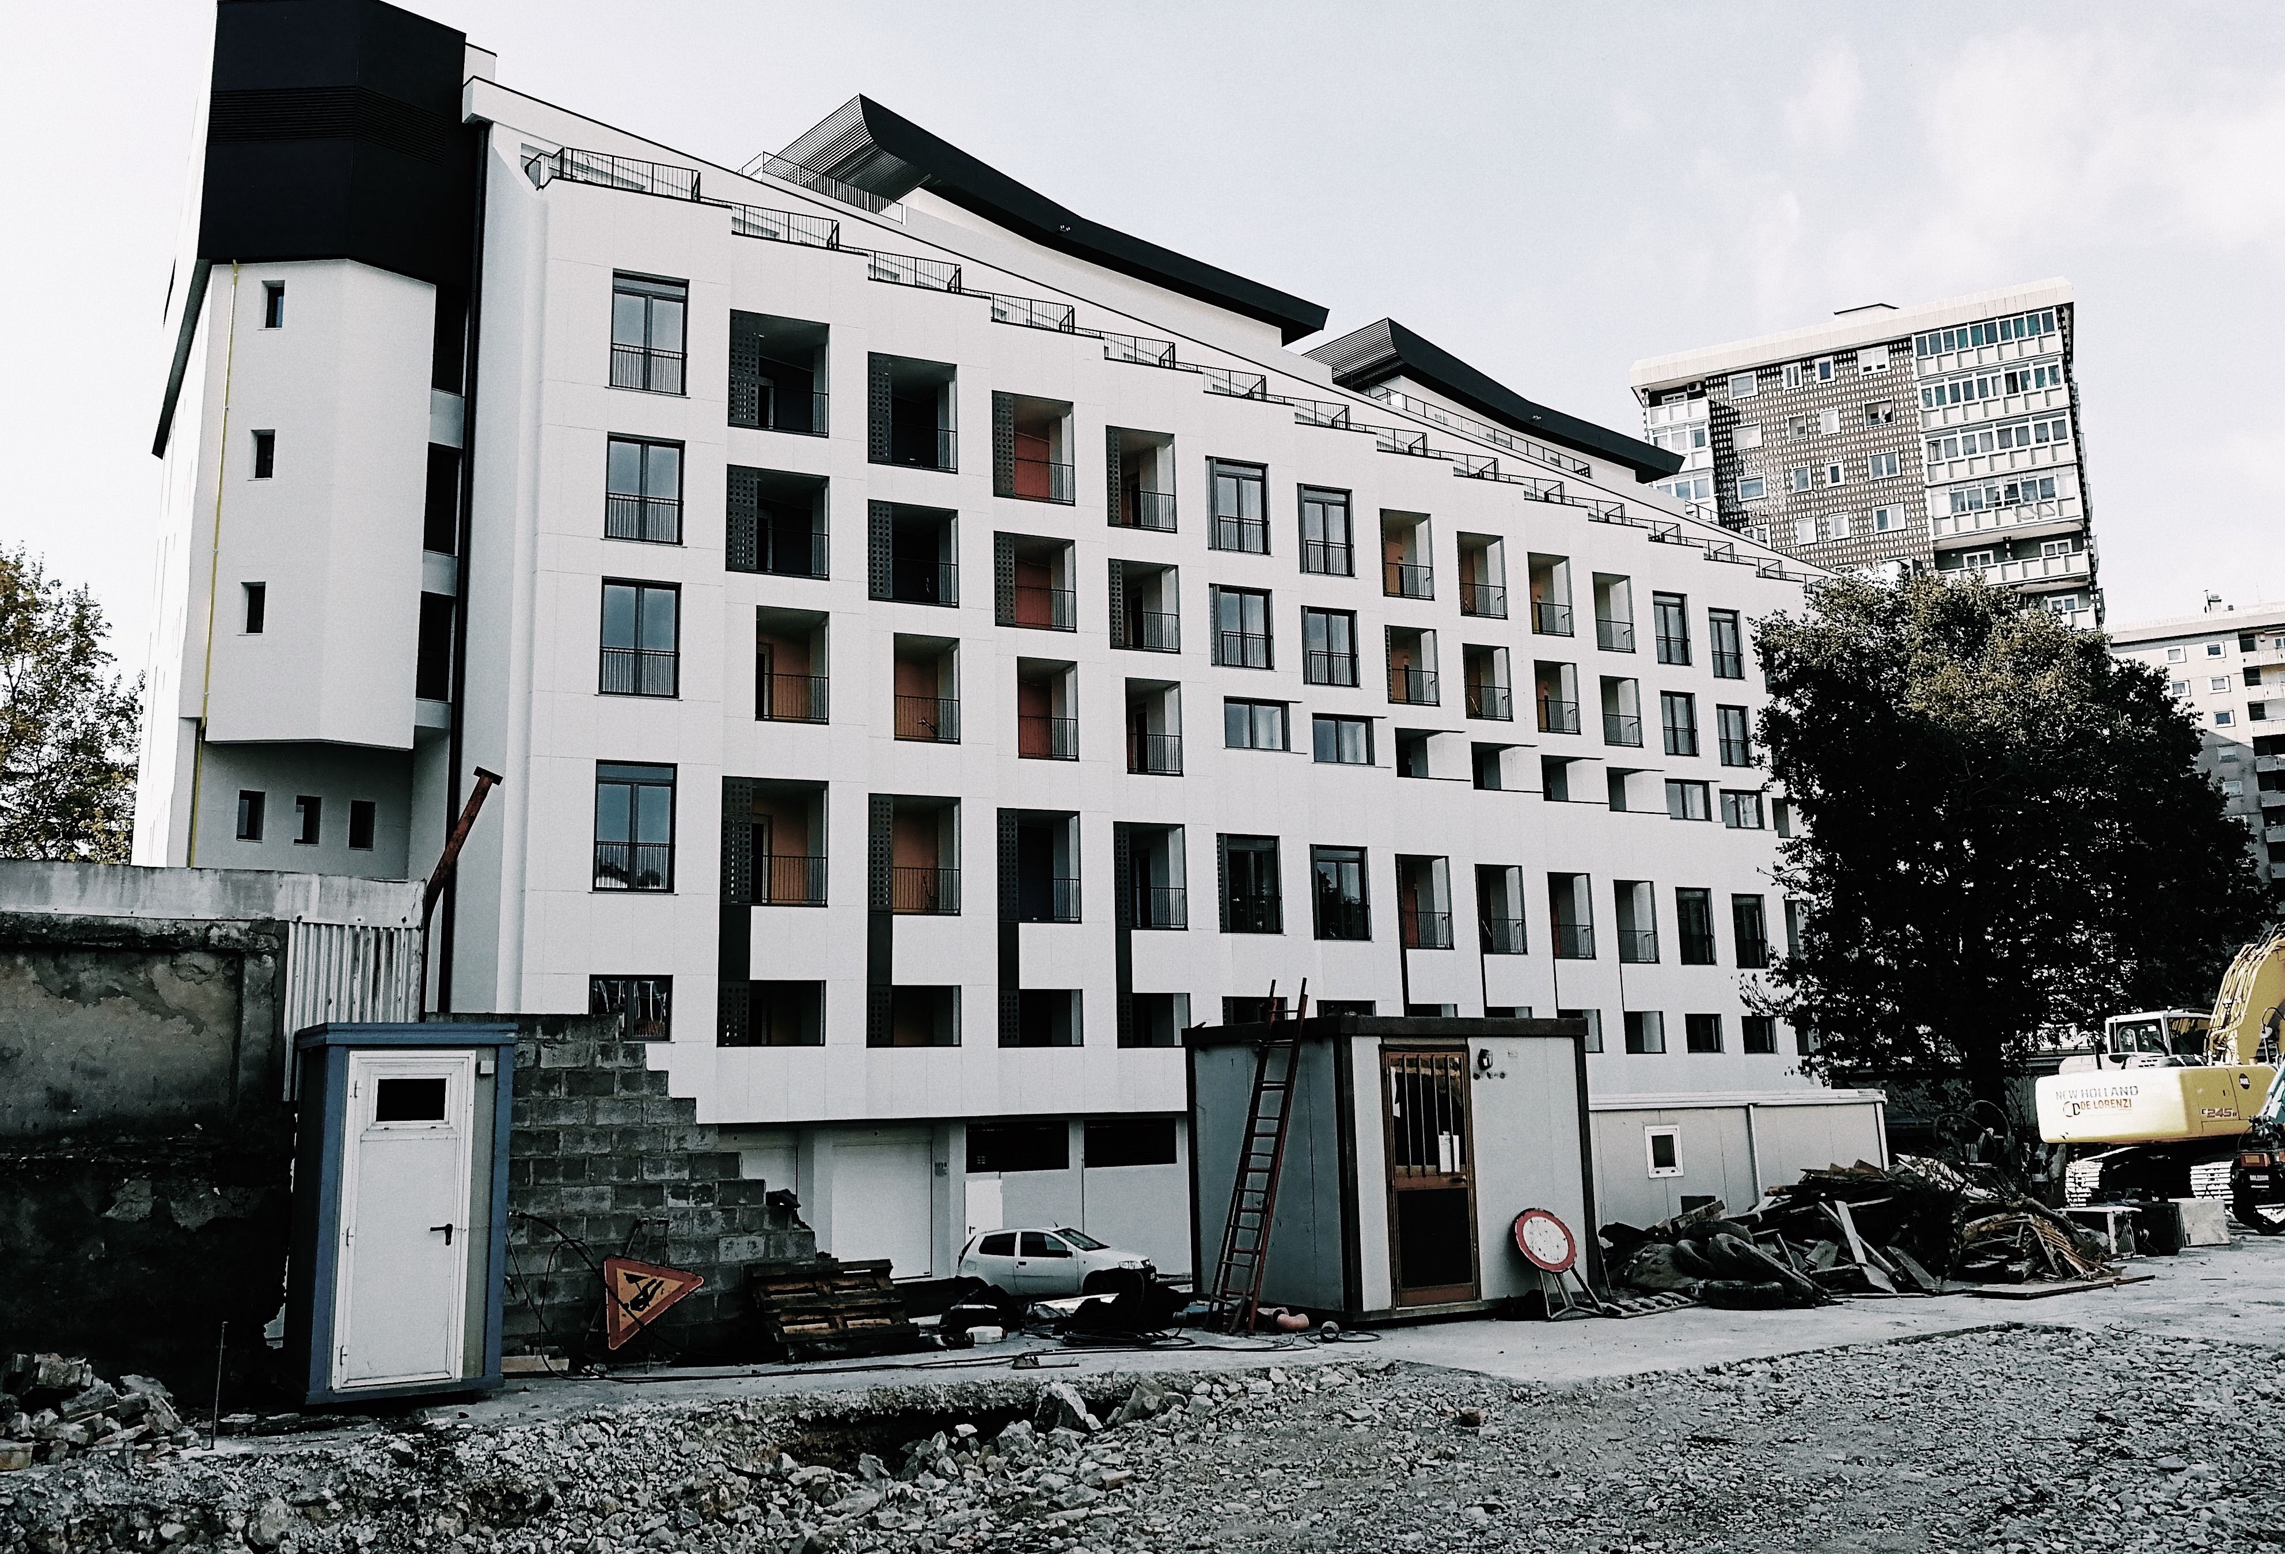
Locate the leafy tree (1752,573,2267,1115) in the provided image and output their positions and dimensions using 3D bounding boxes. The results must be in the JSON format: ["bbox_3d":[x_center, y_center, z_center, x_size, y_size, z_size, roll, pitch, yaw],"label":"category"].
[{"bbox_3d":[17.108,1.914,35.177,9.930,12.406,9.433,-1,-11,0],"label":"leafy tree"}]

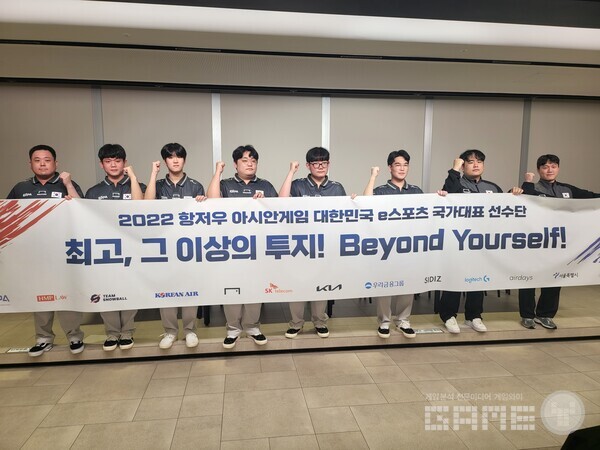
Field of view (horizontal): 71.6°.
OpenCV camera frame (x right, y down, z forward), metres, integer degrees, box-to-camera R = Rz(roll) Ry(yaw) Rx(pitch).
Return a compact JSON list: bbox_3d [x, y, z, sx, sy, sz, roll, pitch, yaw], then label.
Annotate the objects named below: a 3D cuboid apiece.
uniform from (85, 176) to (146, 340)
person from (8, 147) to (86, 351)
[{"bbox_3d":[-1.578,0.297,3.636,0.505,1.483,0.360,-1,8,-13],"label":"uniform"},{"bbox_3d":[-2.098,0.213,3.504,0.620,1.749,0.500,-1,8,-13],"label":"person"}]

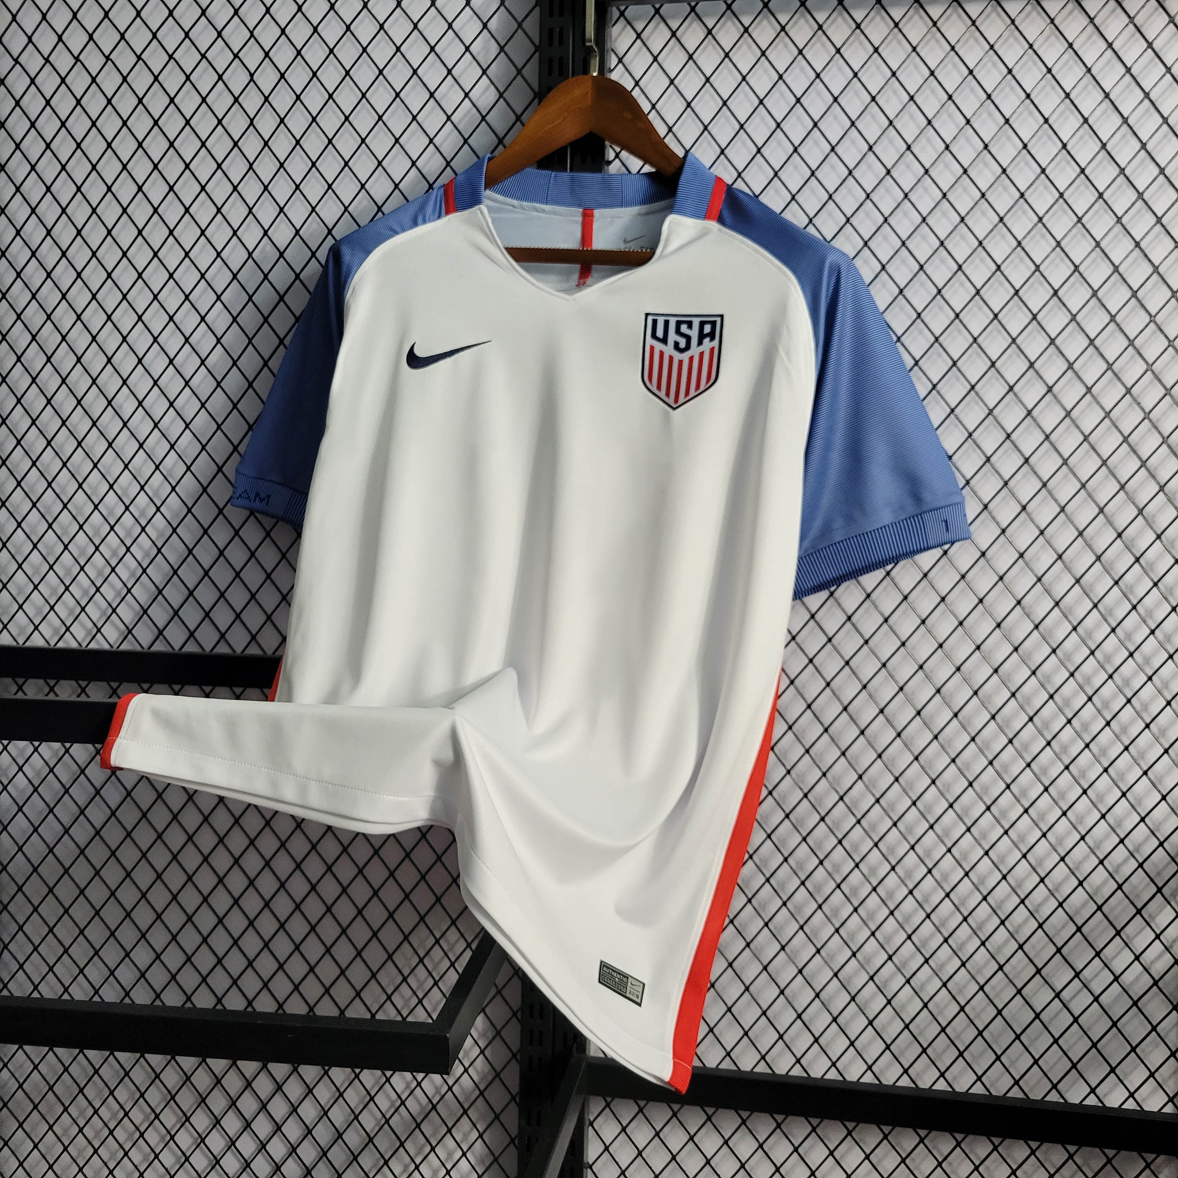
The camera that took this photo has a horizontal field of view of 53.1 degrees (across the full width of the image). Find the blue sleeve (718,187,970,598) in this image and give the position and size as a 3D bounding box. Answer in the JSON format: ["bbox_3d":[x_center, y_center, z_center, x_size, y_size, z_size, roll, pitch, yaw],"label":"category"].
[{"bbox_3d":[0.204,-0.158,0.950,0.195,0.320,0.120,2,4,4],"label":"blue sleeve"}]

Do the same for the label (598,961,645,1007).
[{"bbox_3d":[0.025,0.302,0.905,0.043,0.020,0.003,14,11,36],"label":"label"}]

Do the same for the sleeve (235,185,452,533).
[{"bbox_3d":[-0.205,-0.186,0.970,0.175,0.300,0.120,2,4,4],"label":"sleeve"}]

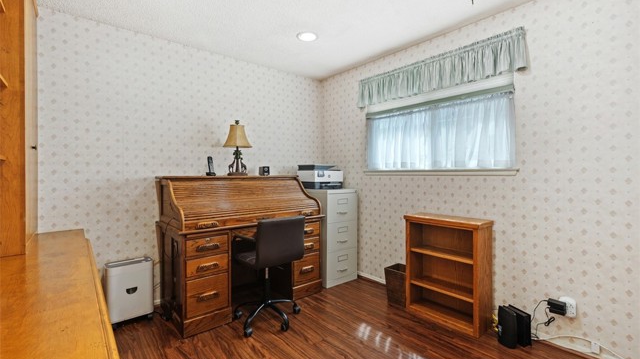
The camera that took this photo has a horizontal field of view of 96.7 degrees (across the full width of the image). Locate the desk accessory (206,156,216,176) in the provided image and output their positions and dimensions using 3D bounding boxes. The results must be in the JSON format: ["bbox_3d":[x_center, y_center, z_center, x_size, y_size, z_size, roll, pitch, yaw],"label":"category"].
[{"bbox_3d":[-1.033,-0.122,2.700,0.070,0.180,0.080,0,1,-40],"label":"desk accessory"}]

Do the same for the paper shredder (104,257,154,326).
[{"bbox_3d":[-1.543,0.895,2.299,0.335,0.480,0.200,0,1,-40],"label":"paper shredder"}]

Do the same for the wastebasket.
[{"bbox_3d":[0.753,0.987,2.644,0.205,0.315,0.235,1,1,41],"label":"wastebasket"}]

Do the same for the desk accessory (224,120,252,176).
[{"bbox_3d":[-0.826,-0.312,2.872,0.275,0.560,0.275,0,1,-40],"label":"desk accessory"}]

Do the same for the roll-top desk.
[{"bbox_3d":[-0.704,0.553,2.715,1.360,1.165,0.750,0,1,-40],"label":"roll-top desk"}]

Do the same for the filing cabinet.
[{"bbox_3d":[0.037,0.625,3.369,0.455,1.015,0.700,0,1,-40],"label":"filing cabinet"}]

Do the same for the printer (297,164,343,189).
[{"bbox_3d":[0.010,-0.023,3.374,0.435,0.280,0.340,0,1,-40],"label":"printer"}]

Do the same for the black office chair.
[{"bbox_3d":[-0.434,0.709,2.343,0.540,0.865,0.550,0,1,-40],"label":"black office chair"}]

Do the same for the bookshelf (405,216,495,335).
[{"bbox_3d":[1.052,0.743,2.389,0.290,0.815,0.625,0,1,-40],"label":"bookshelf"}]

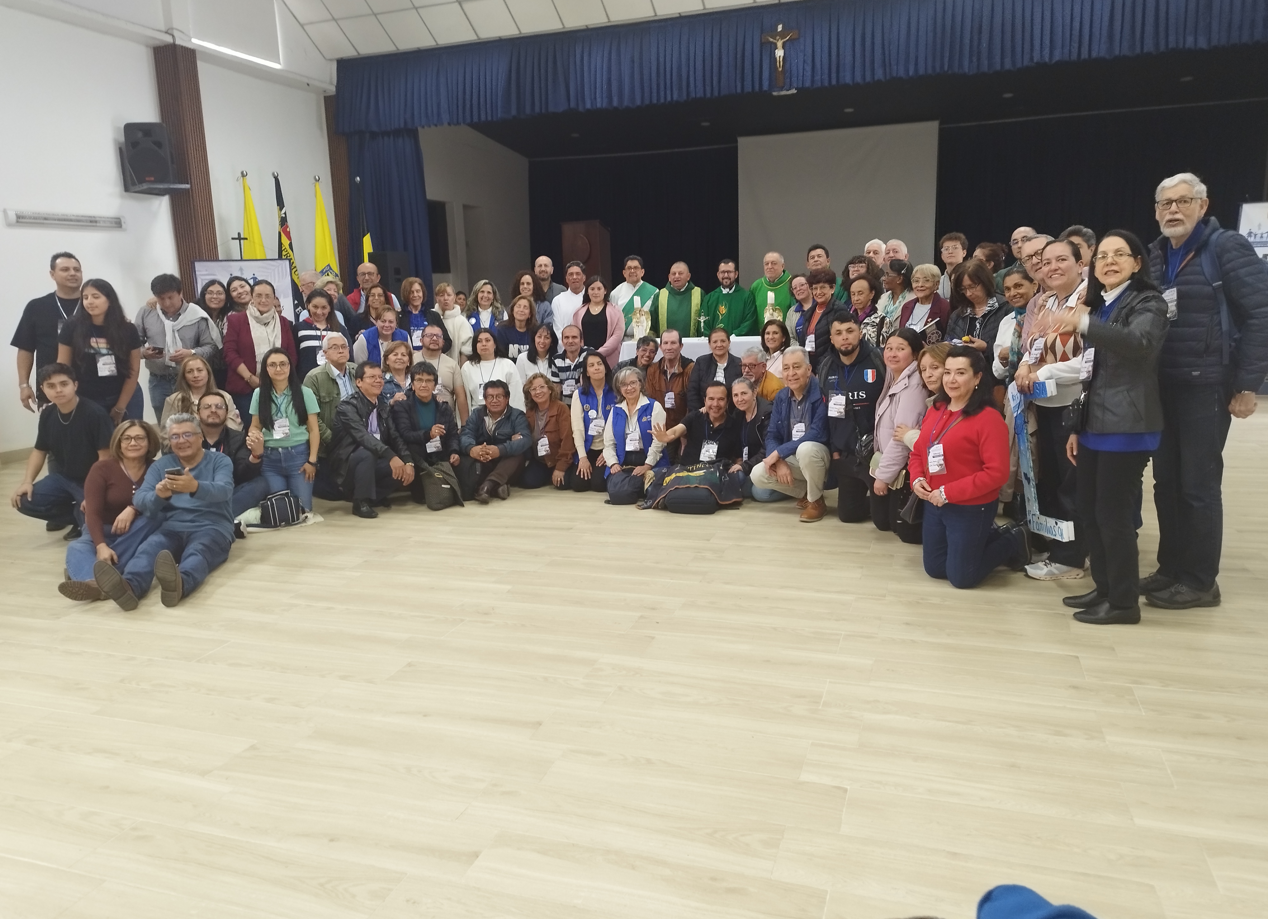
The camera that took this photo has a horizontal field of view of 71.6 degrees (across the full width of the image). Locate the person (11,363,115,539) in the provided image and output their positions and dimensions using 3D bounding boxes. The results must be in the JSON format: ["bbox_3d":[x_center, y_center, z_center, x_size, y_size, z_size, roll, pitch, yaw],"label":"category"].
[{"bbox_3d":[-3.606,-0.058,5.634,0.620,1.050,0.640,-4,12,-12],"label":"person"}]

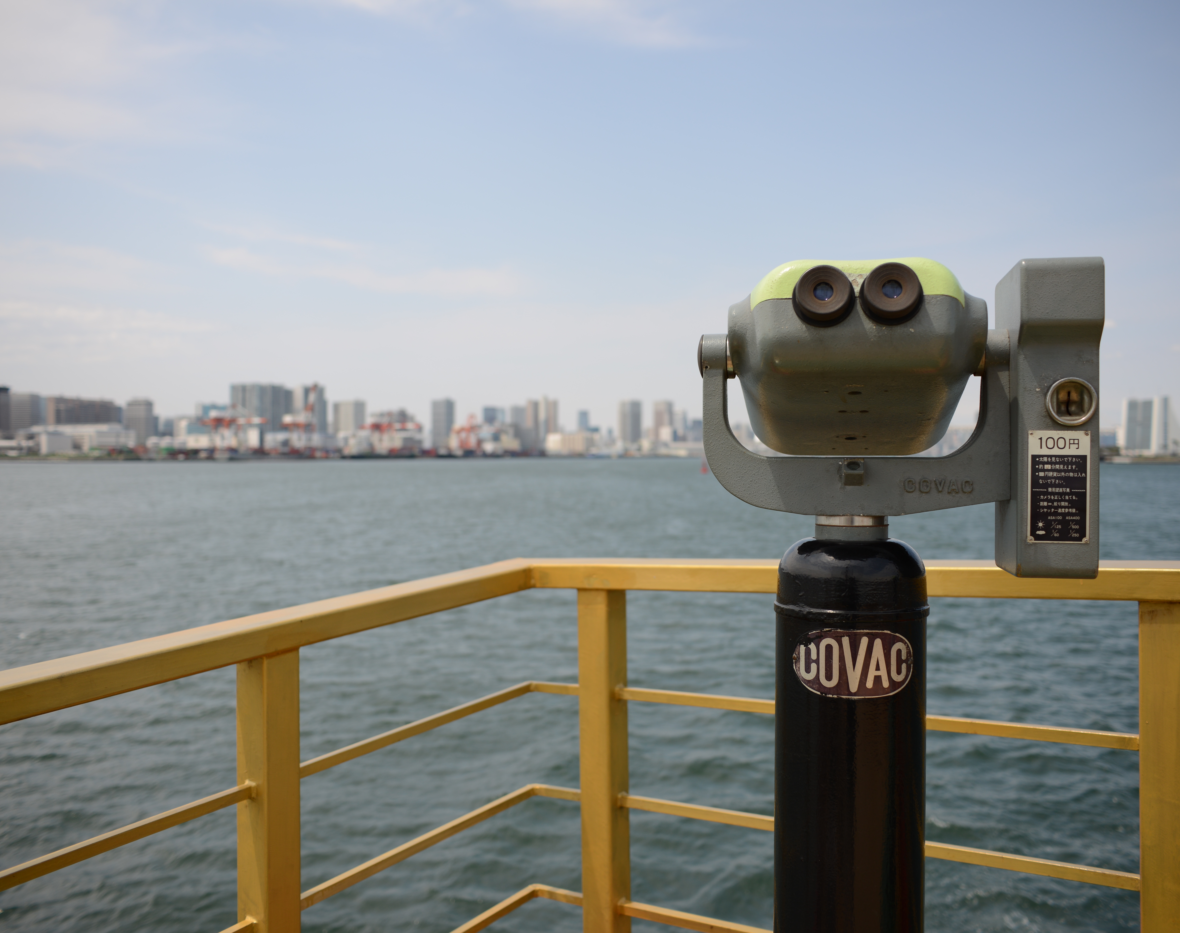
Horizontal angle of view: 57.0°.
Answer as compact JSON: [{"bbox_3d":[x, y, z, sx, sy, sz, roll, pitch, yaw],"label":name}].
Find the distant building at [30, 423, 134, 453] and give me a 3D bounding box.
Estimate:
[{"bbox_3d":[-560.795,-30.804,1200.000,106.097,31.319,45.000,0,1,20],"label":"distant building"}]

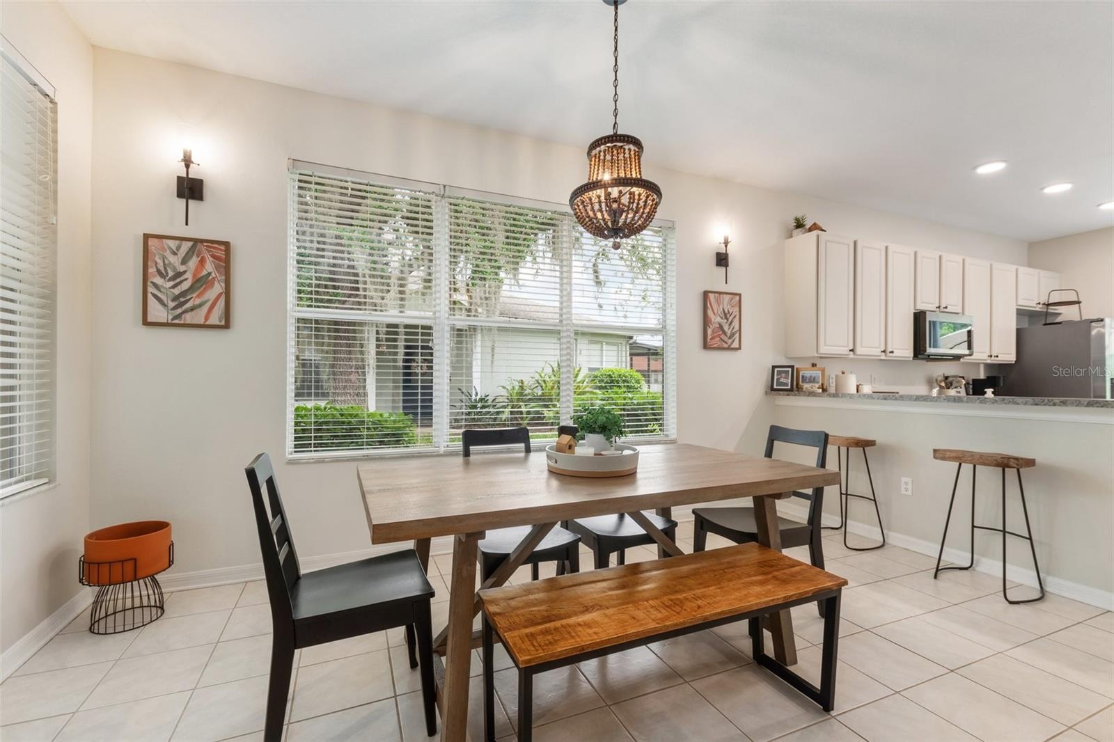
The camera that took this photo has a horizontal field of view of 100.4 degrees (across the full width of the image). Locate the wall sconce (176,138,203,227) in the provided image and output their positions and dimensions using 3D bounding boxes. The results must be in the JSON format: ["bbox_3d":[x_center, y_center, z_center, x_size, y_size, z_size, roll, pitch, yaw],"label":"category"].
[{"bbox_3d":[-2.008,-1.016,2.518,0.120,0.460,0.114,0,-1,-23],"label":"wall sconce"}]

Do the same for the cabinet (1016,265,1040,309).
[{"bbox_3d":[5.291,-0.928,5.418,0.502,0.431,0.318,0,-1,-23],"label":"cabinet"}]

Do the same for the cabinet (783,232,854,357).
[{"bbox_3d":[2.341,-0.645,4.144,0.446,1.058,0.322,1,-1,-22],"label":"cabinet"}]

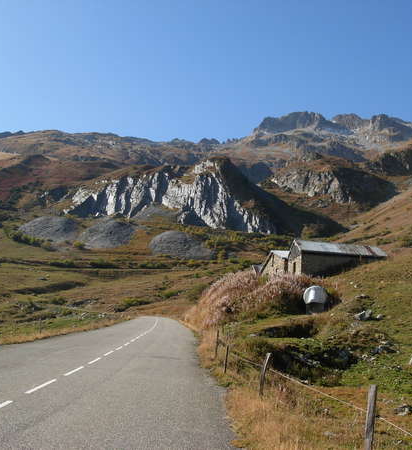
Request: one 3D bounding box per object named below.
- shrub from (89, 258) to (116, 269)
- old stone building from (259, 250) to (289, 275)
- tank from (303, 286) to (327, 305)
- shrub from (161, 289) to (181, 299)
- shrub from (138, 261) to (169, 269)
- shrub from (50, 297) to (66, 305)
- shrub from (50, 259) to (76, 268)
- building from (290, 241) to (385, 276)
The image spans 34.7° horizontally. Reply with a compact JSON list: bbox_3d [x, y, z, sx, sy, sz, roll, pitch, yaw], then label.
[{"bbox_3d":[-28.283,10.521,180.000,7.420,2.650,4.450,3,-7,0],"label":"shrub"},{"bbox_3d":[14.633,6.888,109.633,8.500,5.400,8.200,3,-4,-24],"label":"old stone building"},{"bbox_3d":[7.165,4.722,43.500,1.450,1.300,1.800,2,-7,9],"label":"tank"},{"bbox_3d":[-6.036,11.647,112.000,3.300,1.650,2.470,3,-7,0],"label":"shrub"},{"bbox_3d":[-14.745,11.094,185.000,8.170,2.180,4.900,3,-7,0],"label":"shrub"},{"bbox_3d":[-23.512,12.035,105.000,2.470,1.240,1.860,3,-7,0],"label":"shrub"},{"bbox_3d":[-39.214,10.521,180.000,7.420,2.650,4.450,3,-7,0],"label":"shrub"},{"bbox_3d":[16.954,4.881,85.629,11.340,5.010,5.810,4,-7,-9],"label":"building"}]

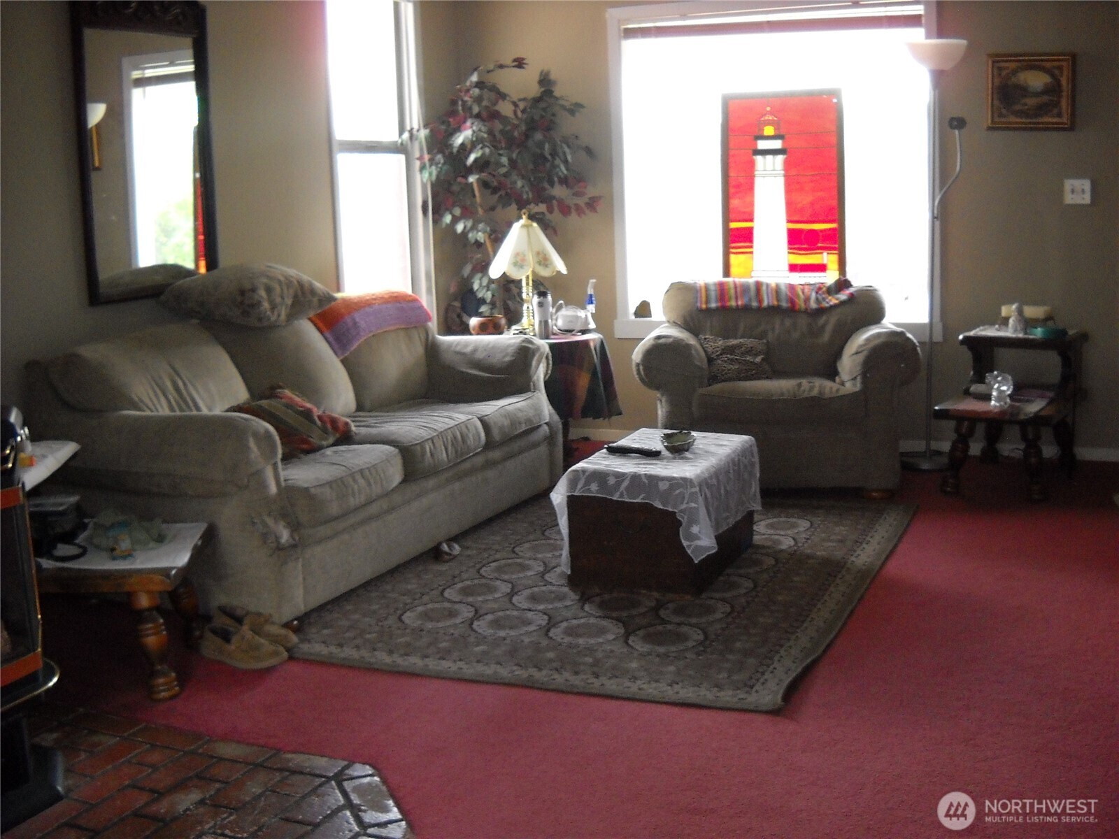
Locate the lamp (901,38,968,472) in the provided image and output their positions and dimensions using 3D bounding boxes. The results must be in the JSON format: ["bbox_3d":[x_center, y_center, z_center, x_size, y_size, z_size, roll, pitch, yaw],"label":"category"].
[{"bbox_3d":[1.636,-0.703,5.802,0.275,1.840,0.270,3,11,23],"label":"lamp"}]

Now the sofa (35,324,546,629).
[{"bbox_3d":[-0.789,0.022,4.891,0.920,0.860,2.040,3,11,22],"label":"sofa"}]

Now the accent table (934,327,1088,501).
[{"bbox_3d":[1.879,-0.033,5.503,0.440,0.620,0.690,5,12,32],"label":"accent table"}]

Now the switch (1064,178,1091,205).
[{"bbox_3d":[2.261,-0.992,5.786,0.112,0.113,0.012,2,11,17],"label":"switch"}]

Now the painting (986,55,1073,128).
[{"bbox_3d":[2.006,-1.394,5.640,0.362,0.325,0.030,2,10,24],"label":"painting"}]

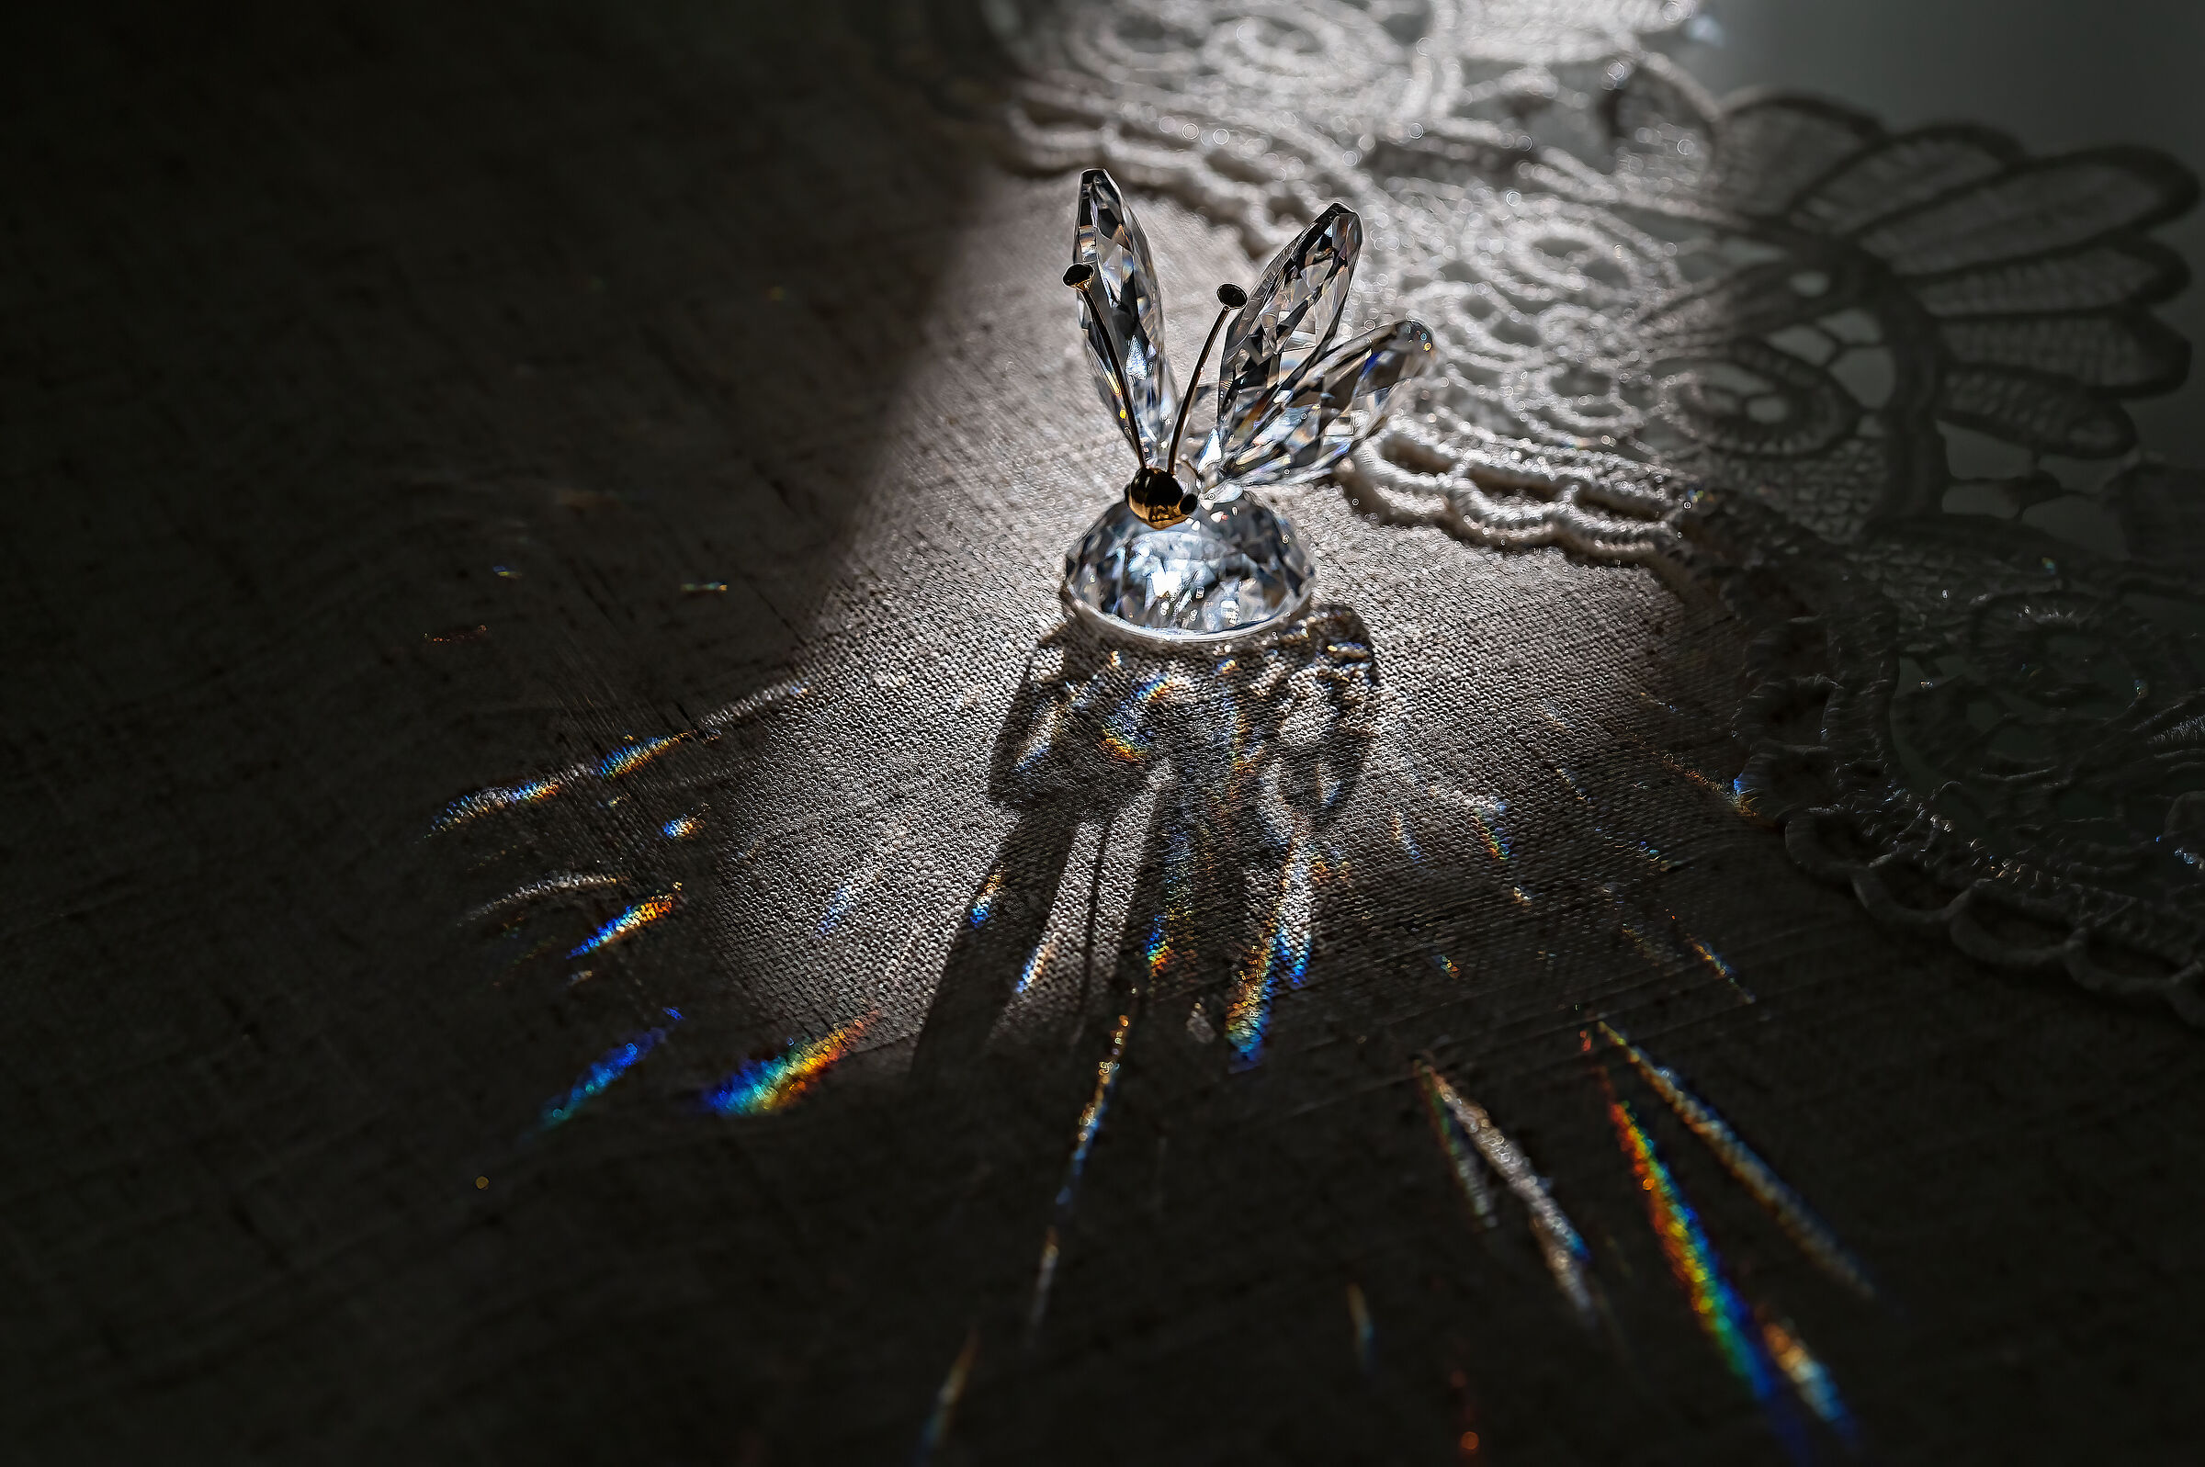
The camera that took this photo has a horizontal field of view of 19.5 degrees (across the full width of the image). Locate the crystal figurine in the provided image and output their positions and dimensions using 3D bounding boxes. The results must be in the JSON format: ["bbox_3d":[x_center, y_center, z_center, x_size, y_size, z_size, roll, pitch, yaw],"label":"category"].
[{"bbox_3d":[0.011,-0.037,0.672,0.034,0.042,0.037,14,36,19],"label":"crystal figurine"}]

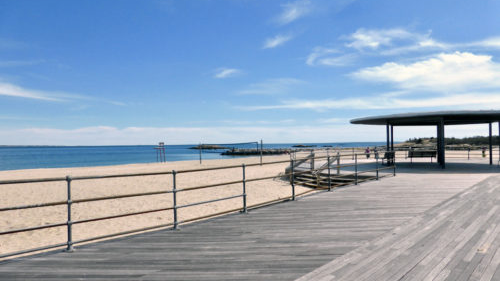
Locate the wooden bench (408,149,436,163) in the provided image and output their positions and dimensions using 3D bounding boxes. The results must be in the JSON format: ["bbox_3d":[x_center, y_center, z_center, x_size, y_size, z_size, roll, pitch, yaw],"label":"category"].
[{"bbox_3d":[11.579,1.109,23.300,1.800,0.870,0.620,-1,0,15],"label":"wooden bench"}]

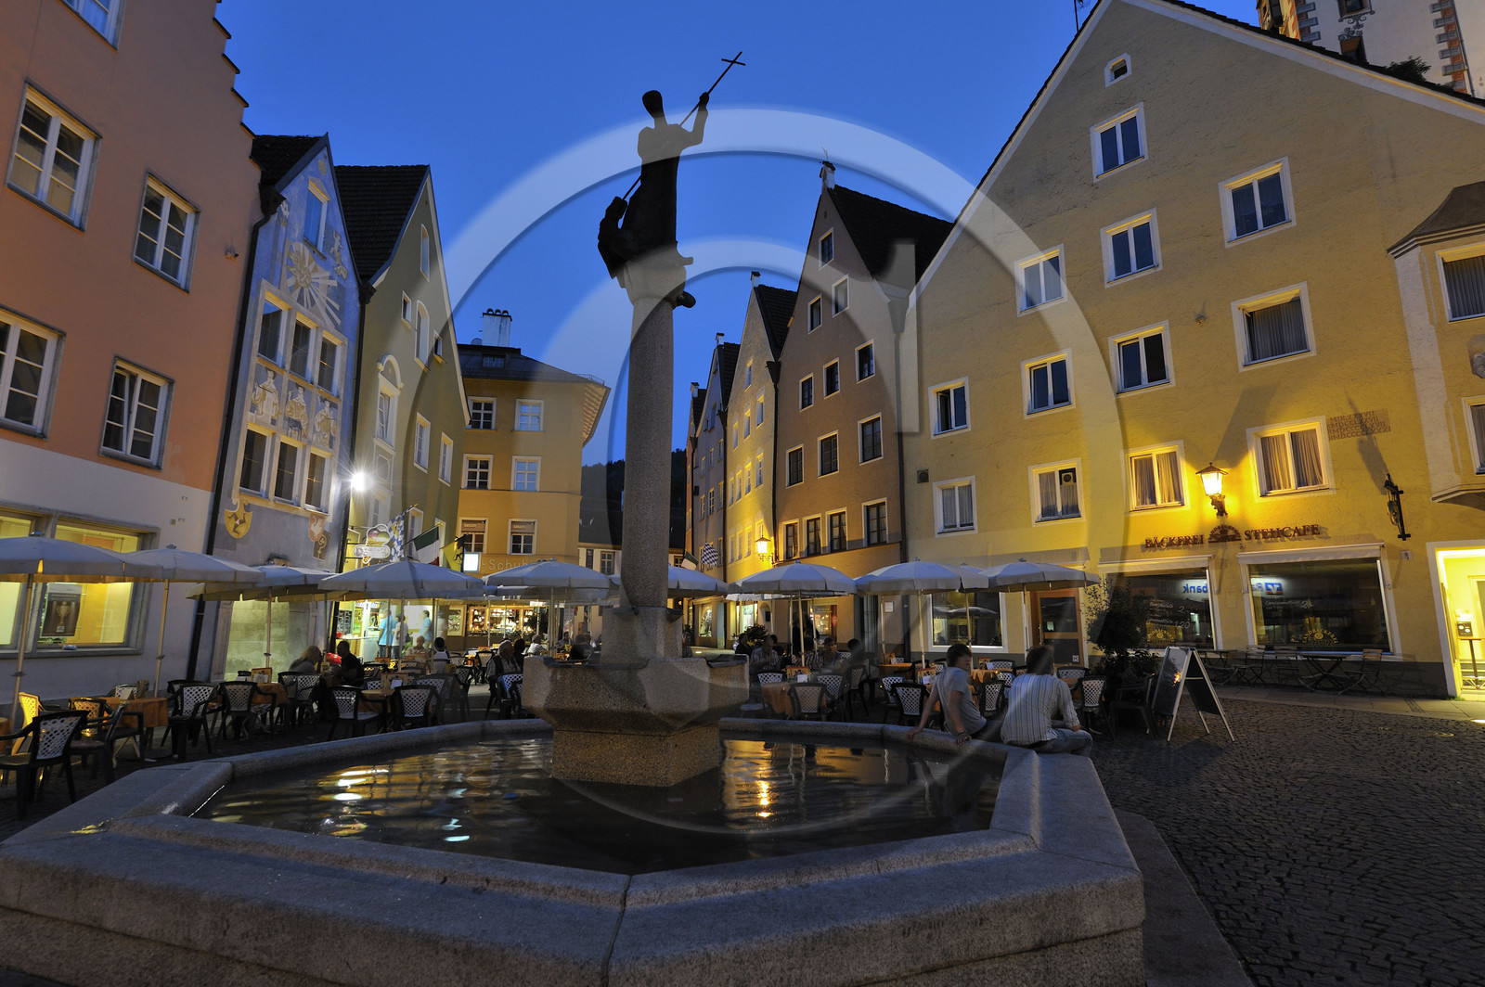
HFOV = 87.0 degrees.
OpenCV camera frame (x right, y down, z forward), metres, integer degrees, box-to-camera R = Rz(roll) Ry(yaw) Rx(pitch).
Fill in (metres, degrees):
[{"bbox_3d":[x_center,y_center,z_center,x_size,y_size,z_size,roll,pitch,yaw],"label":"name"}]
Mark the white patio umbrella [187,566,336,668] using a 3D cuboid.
[{"bbox_3d":[-6.984,2.291,11.445,2.450,2.500,2.450,0,-11,0],"label":"white patio umbrella"}]

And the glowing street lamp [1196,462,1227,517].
[{"bbox_3d":[10.629,-0.105,17.734,0.660,1.150,0.520,9,-14,-40],"label":"glowing street lamp"}]

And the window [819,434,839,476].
[{"bbox_3d":[3.259,-1.442,29.330,0.150,1.500,1.280,6,-12,-26],"label":"window"}]

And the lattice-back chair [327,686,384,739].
[{"bbox_3d":[-5.056,2.956,10.281,0.560,0.820,0.570,-2,-11,10],"label":"lattice-back chair"}]

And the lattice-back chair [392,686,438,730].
[{"bbox_3d":[-4.341,2.994,10.453,0.580,0.860,0.570,4,-11,-18],"label":"lattice-back chair"}]

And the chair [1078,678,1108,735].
[{"bbox_3d":[4.735,2.948,10.792,0.560,0.820,0.570,2,-11,-10],"label":"chair"}]

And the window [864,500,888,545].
[{"bbox_3d":[4.507,1.016,26.270,0.150,1.460,1.280,6,-12,-26],"label":"window"}]

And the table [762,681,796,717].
[{"bbox_3d":[0.708,3.047,10.727,0.880,0.750,0.880,1,-10,-2],"label":"table"}]

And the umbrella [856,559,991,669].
[{"bbox_3d":[2.577,2.195,11.192,1.970,2.500,1.970,1,-10,0],"label":"umbrella"}]

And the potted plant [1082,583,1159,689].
[{"bbox_3d":[5.229,2.246,10.679,1.000,2.050,1.000,1,-10,0],"label":"potted plant"}]

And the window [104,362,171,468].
[{"bbox_3d":[-9.766,-1.240,12.597,0.150,1.480,1.100,0,-11,4],"label":"window"}]

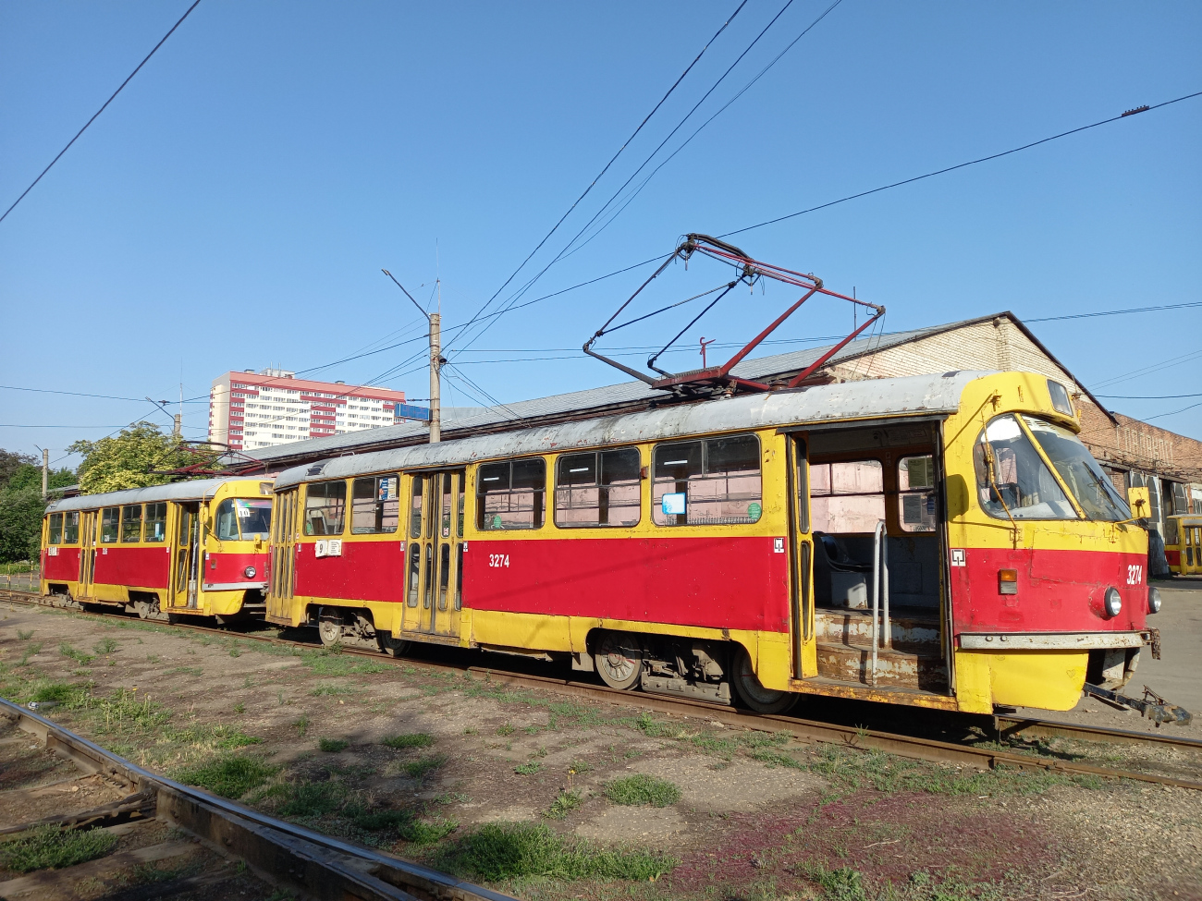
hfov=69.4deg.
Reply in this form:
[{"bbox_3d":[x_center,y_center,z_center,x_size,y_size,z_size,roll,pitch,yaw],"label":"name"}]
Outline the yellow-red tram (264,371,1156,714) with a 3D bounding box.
[{"bbox_3d":[-0.735,1.310,11.640,2.500,3.100,14.000,7,-10,-44],"label":"yellow-red tram"}]

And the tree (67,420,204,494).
[{"bbox_3d":[-22.900,2.600,43.000,7.200,8.000,7.000,4,-8,-29],"label":"tree"}]

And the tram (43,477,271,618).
[{"bbox_3d":[-11.400,2.580,22.100,14.000,3.100,2.500,-6,-9,43],"label":"tram"}]

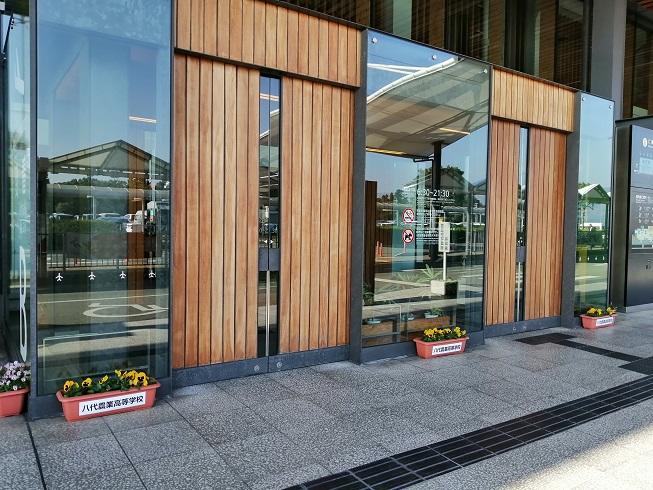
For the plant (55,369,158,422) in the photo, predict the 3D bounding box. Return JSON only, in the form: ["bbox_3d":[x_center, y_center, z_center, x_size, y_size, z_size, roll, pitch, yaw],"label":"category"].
[{"bbox_3d":[-1.558,1.067,3.523,0.640,0.270,0.210,0,2,-33],"label":"plant"}]

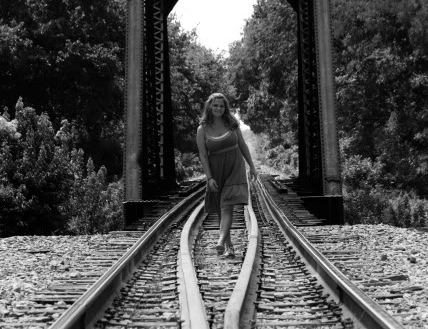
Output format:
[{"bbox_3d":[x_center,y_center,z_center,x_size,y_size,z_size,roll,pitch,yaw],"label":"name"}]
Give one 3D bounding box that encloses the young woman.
[{"bbox_3d":[0.122,0.097,22.000,0.560,1.620,0.420,-1,0,7],"label":"young woman"}]

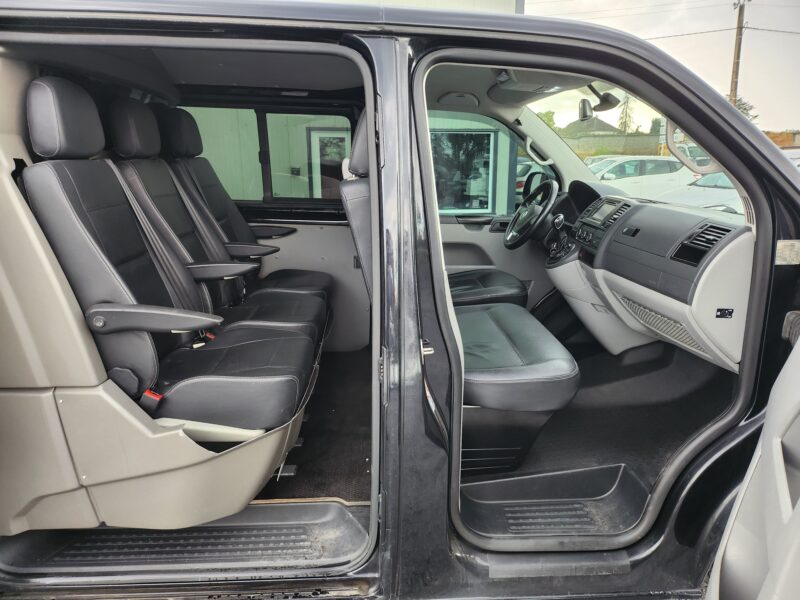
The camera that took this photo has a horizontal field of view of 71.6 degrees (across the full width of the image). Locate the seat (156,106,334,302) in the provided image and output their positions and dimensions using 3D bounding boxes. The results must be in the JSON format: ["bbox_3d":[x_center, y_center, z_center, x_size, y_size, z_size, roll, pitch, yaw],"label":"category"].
[{"bbox_3d":[-0.724,-0.391,2.686,0.770,1.055,0.500,-1,15,-3],"label":"seat"}]

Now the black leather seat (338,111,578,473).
[{"bbox_3d":[0.163,-0.080,1.837,0.690,1.110,0.770,-1,15,-3],"label":"black leather seat"}]

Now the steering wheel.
[{"bbox_3d":[0.617,-0.401,2.630,0.110,0.385,0.385,33,11,-11],"label":"steering wheel"}]

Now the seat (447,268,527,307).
[{"bbox_3d":[0.212,-0.343,2.593,0.690,0.970,0.520,-1,15,-3],"label":"seat"}]

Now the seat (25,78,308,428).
[{"bbox_3d":[-0.669,-0.141,1.745,0.760,1.055,0.530,-1,15,-3],"label":"seat"}]

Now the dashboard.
[{"bbox_3d":[0.907,-0.156,2.260,0.520,0.620,1.550,-1,15,-3],"label":"dashboard"}]

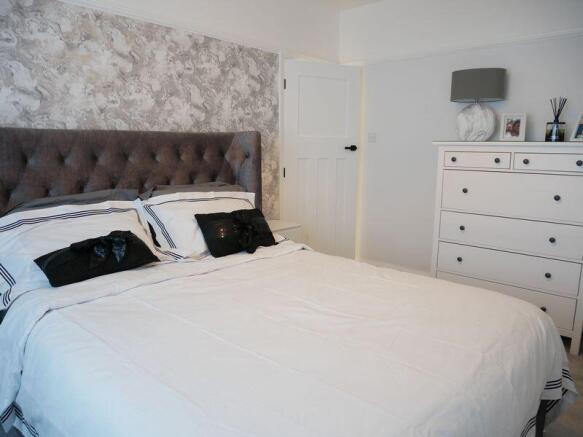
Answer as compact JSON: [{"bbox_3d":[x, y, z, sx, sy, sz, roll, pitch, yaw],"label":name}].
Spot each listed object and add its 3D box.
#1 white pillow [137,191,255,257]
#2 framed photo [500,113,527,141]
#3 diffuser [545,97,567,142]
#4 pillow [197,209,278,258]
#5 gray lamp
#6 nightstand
[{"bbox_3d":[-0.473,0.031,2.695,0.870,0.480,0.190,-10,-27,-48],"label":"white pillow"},{"bbox_3d":[1.555,-0.635,2.827,0.158,0.208,0.040,9,5,40],"label":"framed photo"},{"bbox_3d":[1.728,-0.640,2.632,0.115,0.290,0.110,9,13,40],"label":"diffuser"},{"bbox_3d":[-0.336,0.089,2.603,0.490,0.295,0.130,-10,-19,-48],"label":"pillow"},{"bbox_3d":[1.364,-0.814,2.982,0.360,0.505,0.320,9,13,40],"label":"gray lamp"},{"bbox_3d":[-0.137,0.371,3.401,0.350,0.610,0.390,9,13,40],"label":"nightstand"}]

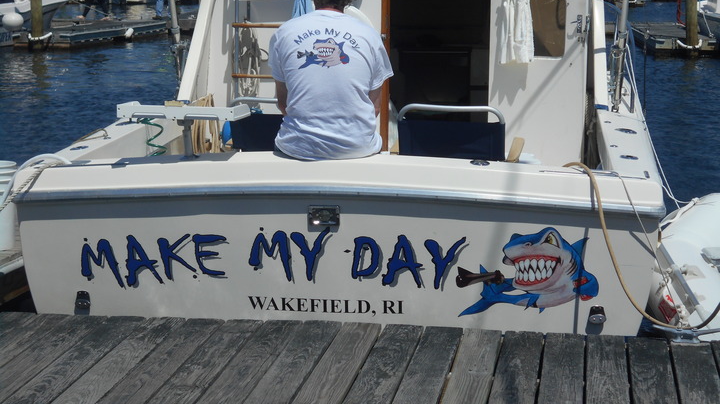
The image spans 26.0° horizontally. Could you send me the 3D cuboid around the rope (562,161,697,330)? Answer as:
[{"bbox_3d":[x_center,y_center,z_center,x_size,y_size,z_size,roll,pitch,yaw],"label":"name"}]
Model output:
[{"bbox_3d":[1.094,0.157,6.395,0.561,0.544,0.728,2,10,9],"label":"rope"}]

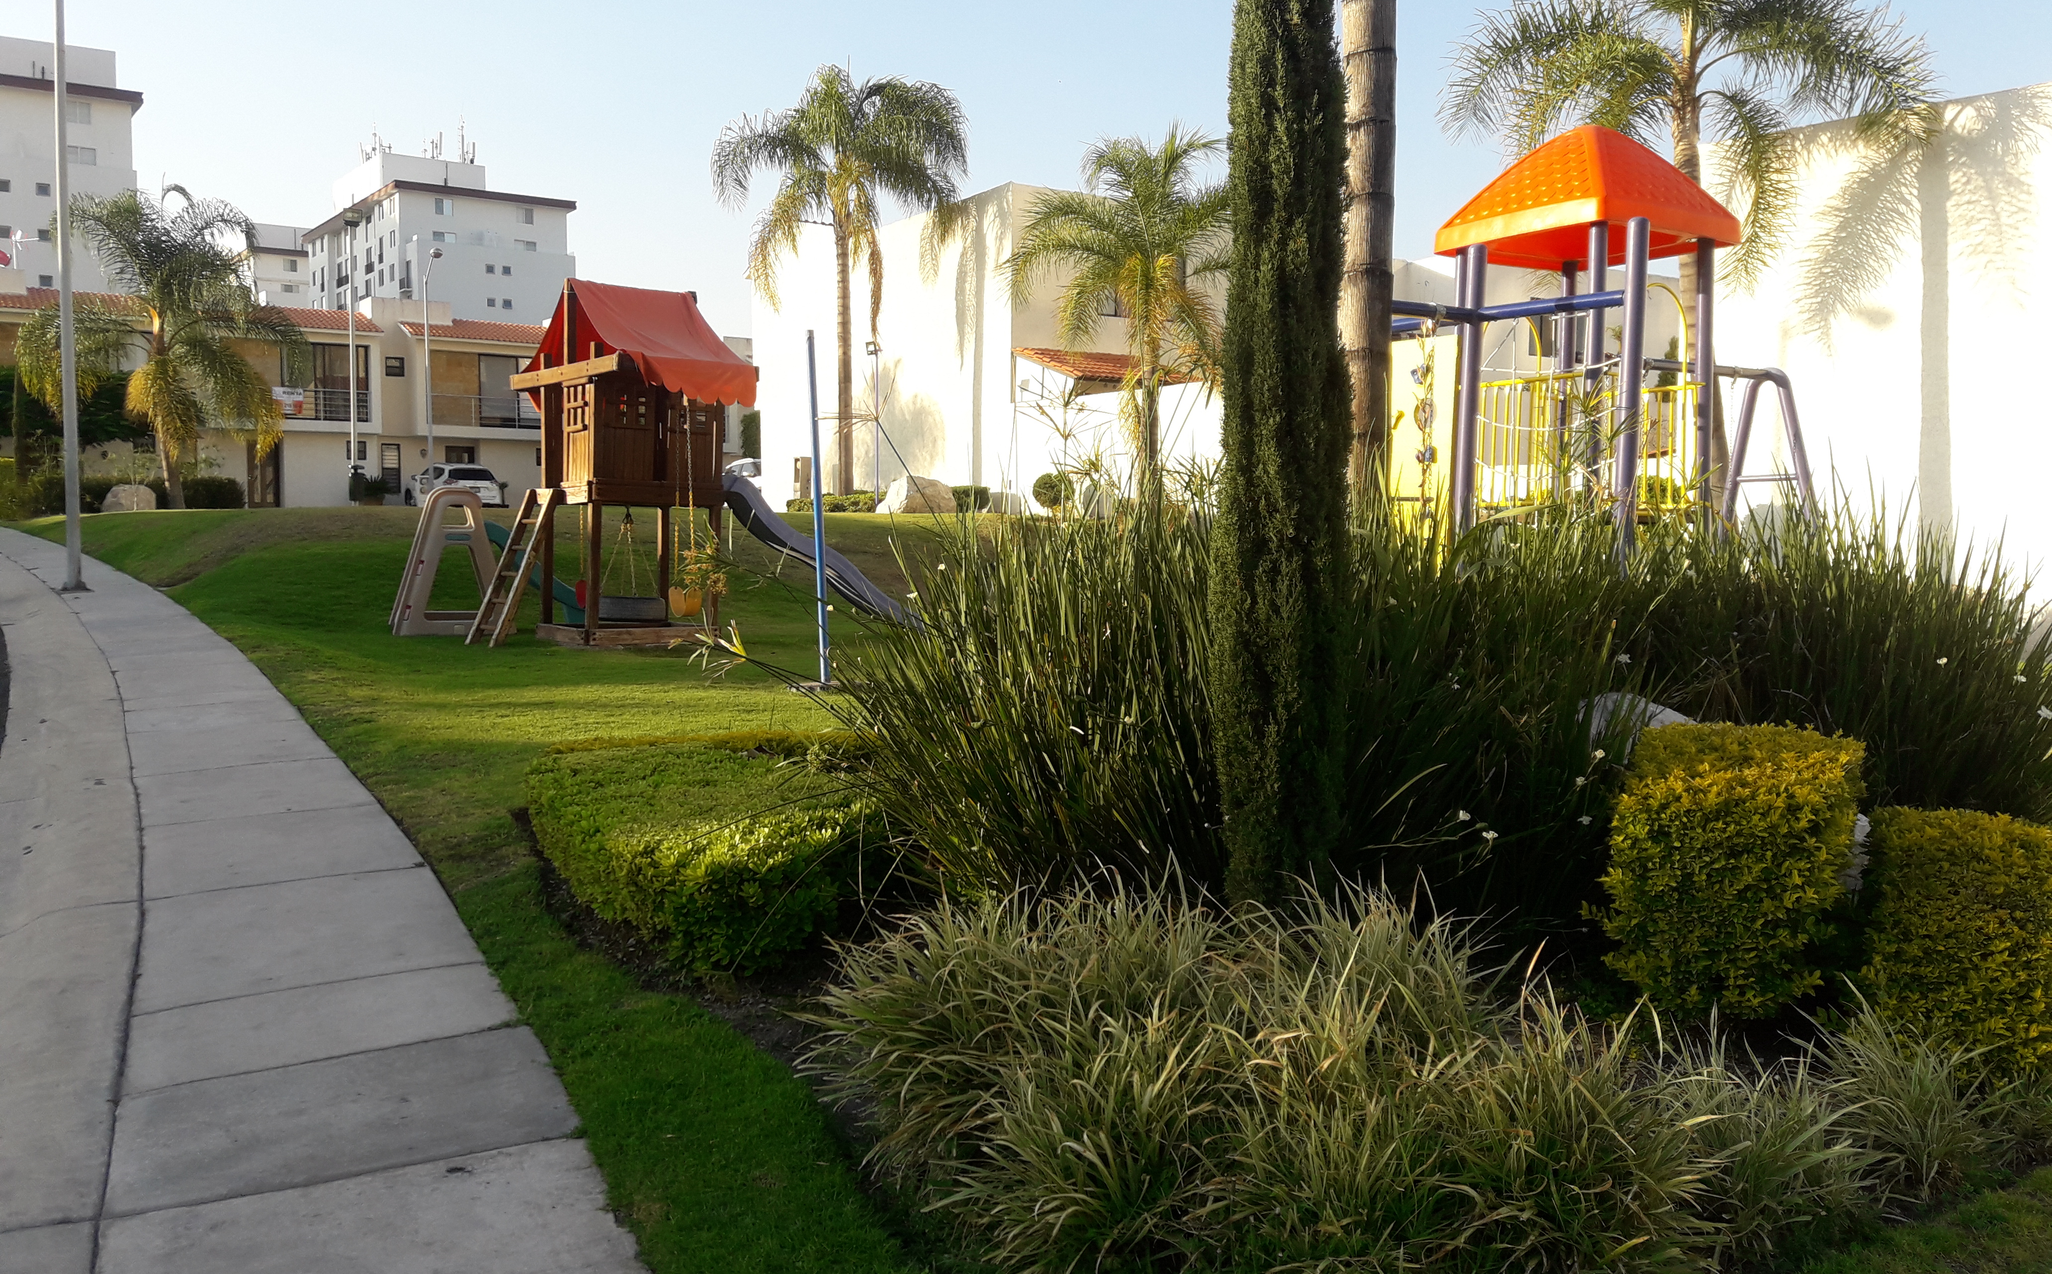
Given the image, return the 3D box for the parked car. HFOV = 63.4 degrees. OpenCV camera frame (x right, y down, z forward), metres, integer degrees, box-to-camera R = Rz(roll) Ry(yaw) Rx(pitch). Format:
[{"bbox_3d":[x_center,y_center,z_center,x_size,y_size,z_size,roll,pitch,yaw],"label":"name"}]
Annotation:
[{"bbox_3d":[-18.585,-4.865,53.841,1.820,1.710,4.600,-2,3,-34],"label":"parked car"}]

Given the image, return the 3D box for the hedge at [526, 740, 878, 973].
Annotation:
[{"bbox_3d":[-1.242,0.791,6.491,1.120,0.400,2.200,-1,3,-30],"label":"hedge"}]

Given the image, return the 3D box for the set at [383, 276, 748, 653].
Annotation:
[{"bbox_3d":[-4.061,-1.551,14.718,2.400,3.100,2.550,-2,3,-41],"label":"set"}]

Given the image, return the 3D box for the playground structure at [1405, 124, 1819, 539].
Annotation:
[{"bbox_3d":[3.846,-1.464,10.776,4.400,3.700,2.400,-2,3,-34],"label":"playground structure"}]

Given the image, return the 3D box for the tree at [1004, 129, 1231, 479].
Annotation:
[{"bbox_3d":[1.976,-5.197,27.798,4.700,6.650,4.700,0,3,0],"label":"tree"}]

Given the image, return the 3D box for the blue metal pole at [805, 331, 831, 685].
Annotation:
[{"bbox_3d":[-1.442,-0.912,11.521,0.070,2.480,0.070,-2,3,0],"label":"blue metal pole"}]

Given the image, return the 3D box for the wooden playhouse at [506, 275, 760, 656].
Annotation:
[{"bbox_3d":[-3.575,-1.552,14.766,1.500,3.100,2.100,-2,3,-41],"label":"wooden playhouse"}]

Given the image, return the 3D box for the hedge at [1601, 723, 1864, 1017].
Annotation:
[{"bbox_3d":[2.158,0.729,5.187,0.700,0.720,0.800,1,3,17],"label":"hedge"}]

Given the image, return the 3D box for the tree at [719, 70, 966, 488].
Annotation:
[{"bbox_3d":[-3.549,-6.764,31.734,5.000,8.500,5.000,0,3,0],"label":"tree"}]

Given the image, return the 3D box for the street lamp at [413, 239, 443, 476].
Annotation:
[{"bbox_3d":[-17.629,-7.704,48.711,0.400,8.100,0.900,-1,3,-33],"label":"street lamp"}]

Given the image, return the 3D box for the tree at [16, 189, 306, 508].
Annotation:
[{"bbox_3d":[-18.219,-6.115,34.767,5.900,6.750,5.900,0,3,0],"label":"tree"}]

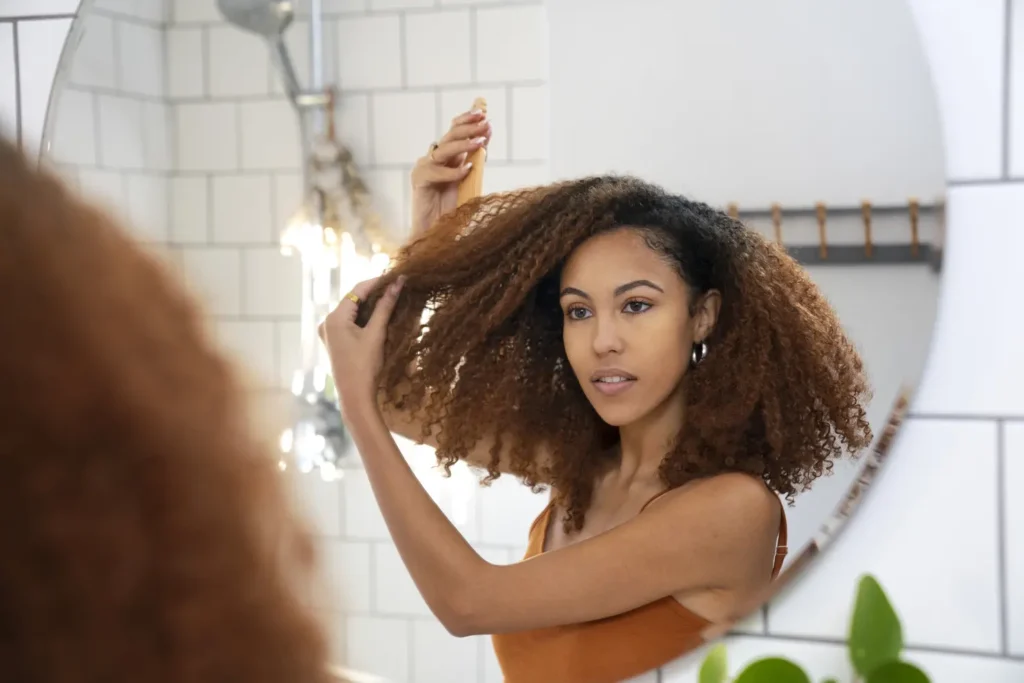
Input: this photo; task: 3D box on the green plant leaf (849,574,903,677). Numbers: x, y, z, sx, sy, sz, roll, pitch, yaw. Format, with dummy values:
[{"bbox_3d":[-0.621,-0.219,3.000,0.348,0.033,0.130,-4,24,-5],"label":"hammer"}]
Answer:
[{"bbox_3d":[0.234,0.183,1.045,0.035,0.066,0.020,0,1,14],"label":"green plant leaf"}]

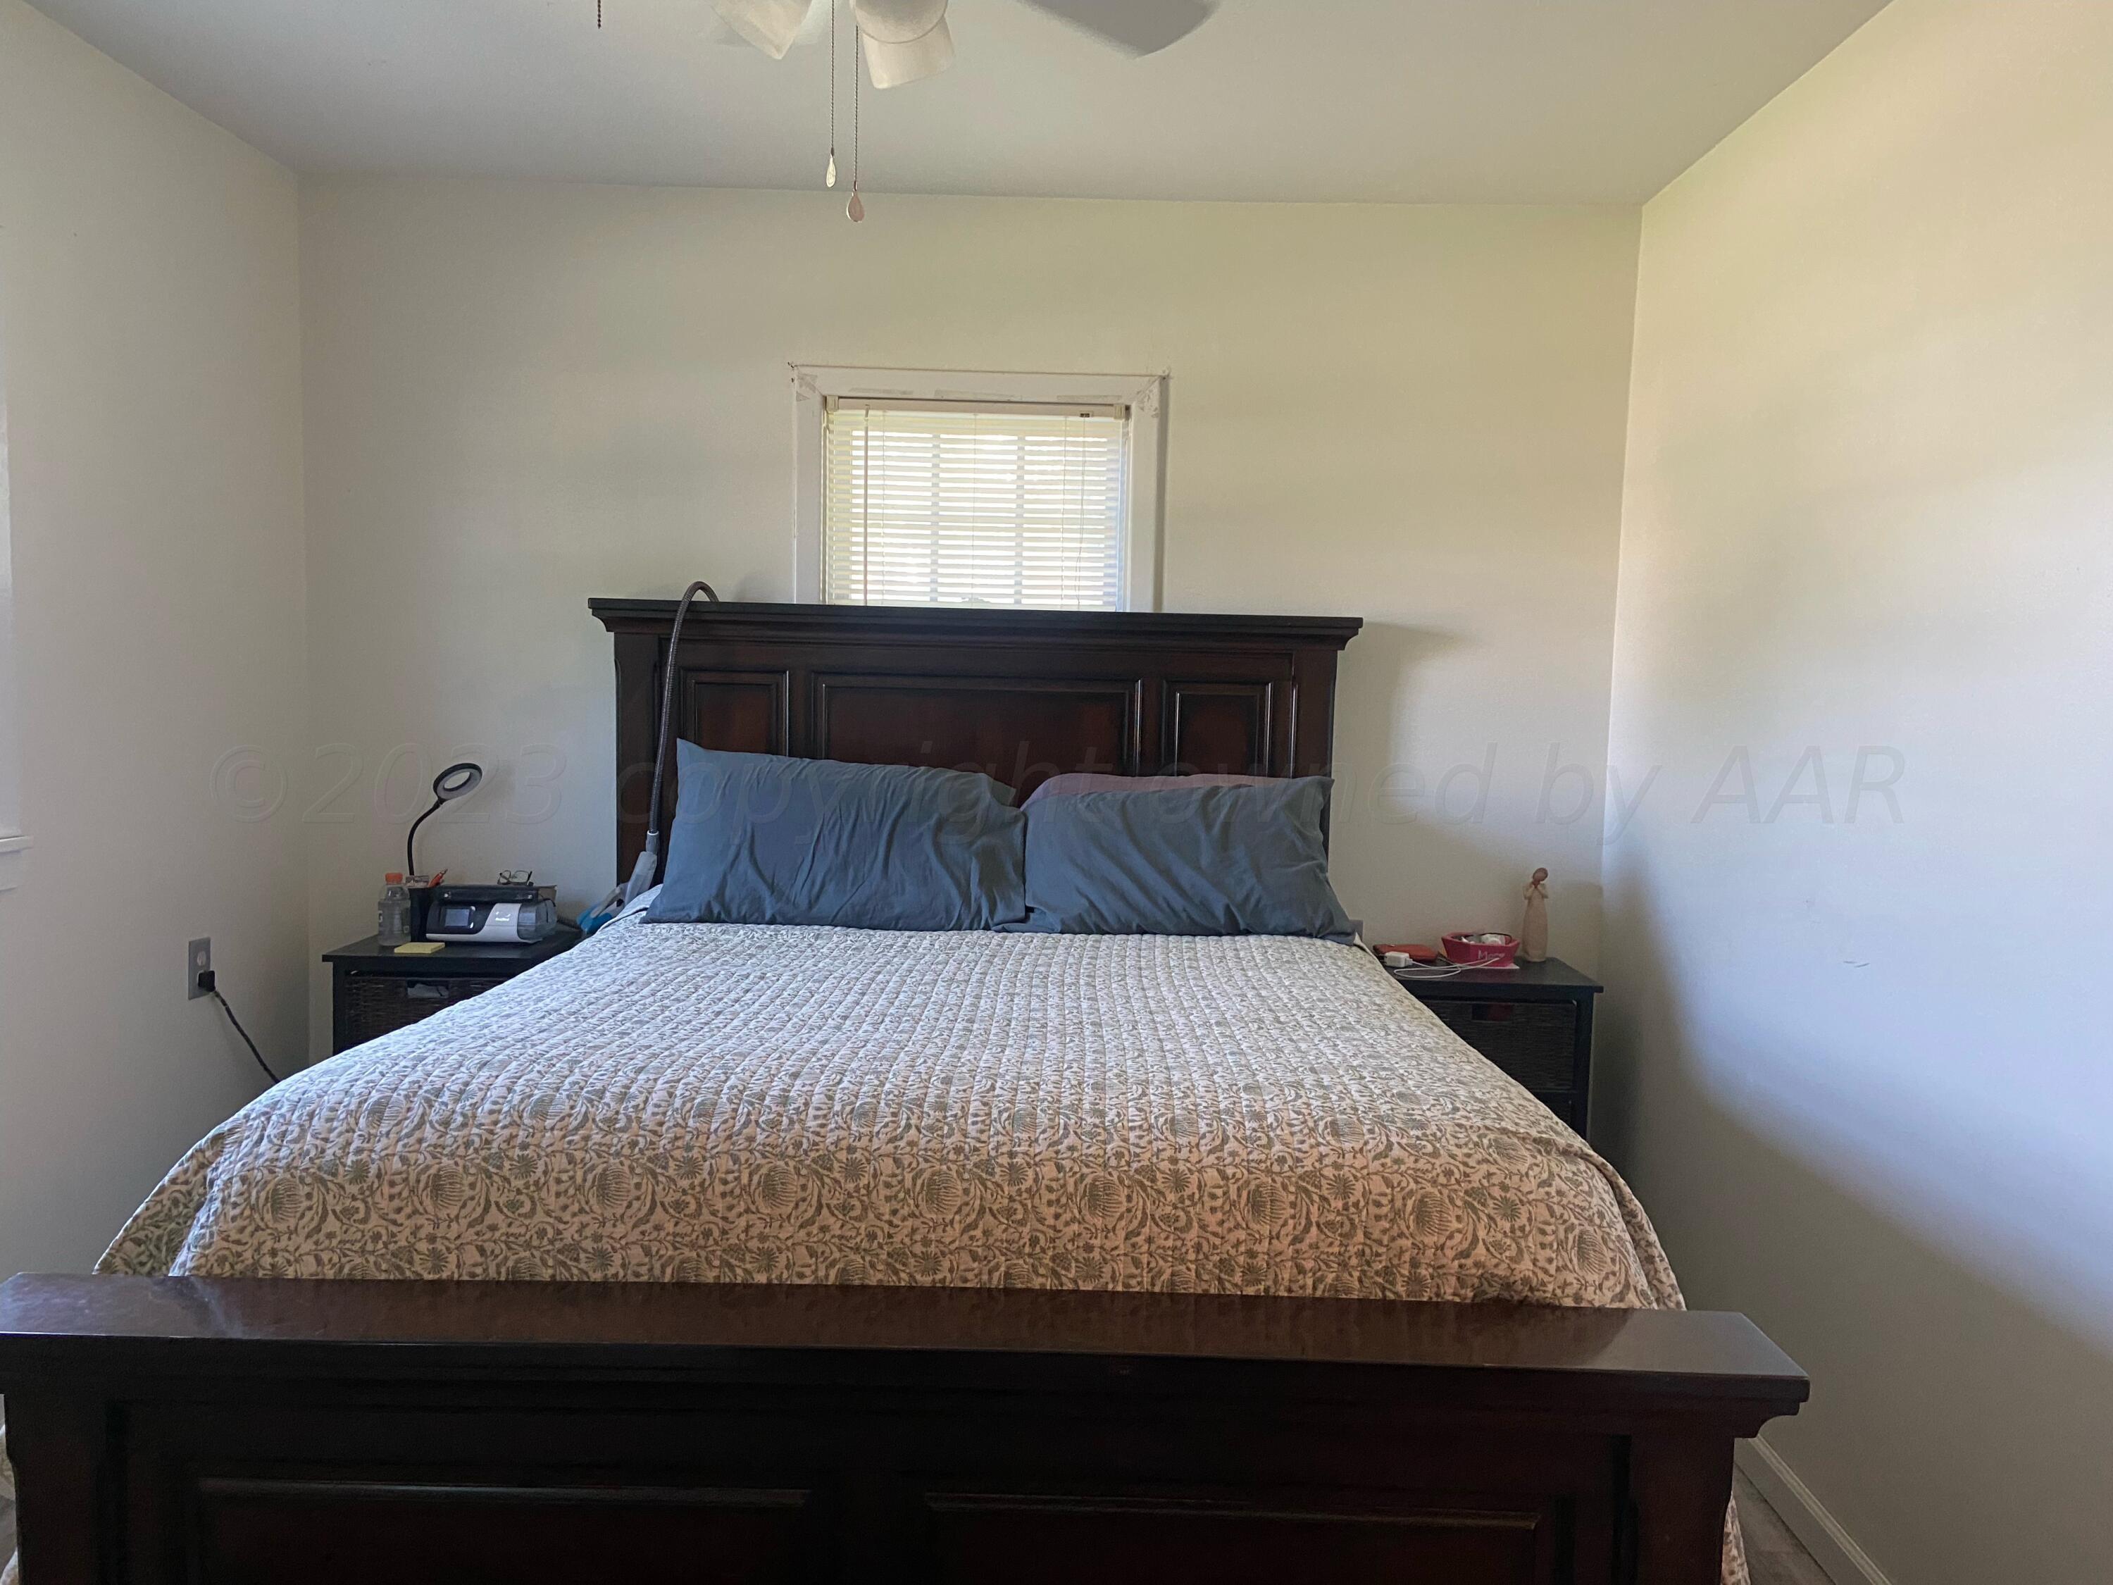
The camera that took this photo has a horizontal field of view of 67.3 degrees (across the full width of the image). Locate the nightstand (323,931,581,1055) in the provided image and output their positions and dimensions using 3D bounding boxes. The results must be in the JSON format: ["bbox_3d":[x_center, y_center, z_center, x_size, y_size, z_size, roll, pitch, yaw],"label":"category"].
[{"bbox_3d":[-1.307,0.716,3.467,0.446,0.770,0.315,1,4,0],"label":"nightstand"}]

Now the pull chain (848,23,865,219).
[{"bbox_3d":[-0.208,-0.706,1.652,0.019,0.221,0.012,1,4,0],"label":"pull chain"}]

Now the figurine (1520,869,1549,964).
[{"bbox_3d":[1.071,0.273,3.542,0.056,0.213,0.050,2,4,10],"label":"figurine"}]

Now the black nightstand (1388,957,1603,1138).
[{"bbox_3d":[0.897,0.768,3.462,0.448,0.770,0.315,1,4,0],"label":"black nightstand"}]

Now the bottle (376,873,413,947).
[{"bbox_3d":[-1.427,0.252,3.425,0.069,0.155,0.069,1,4,0],"label":"bottle"}]

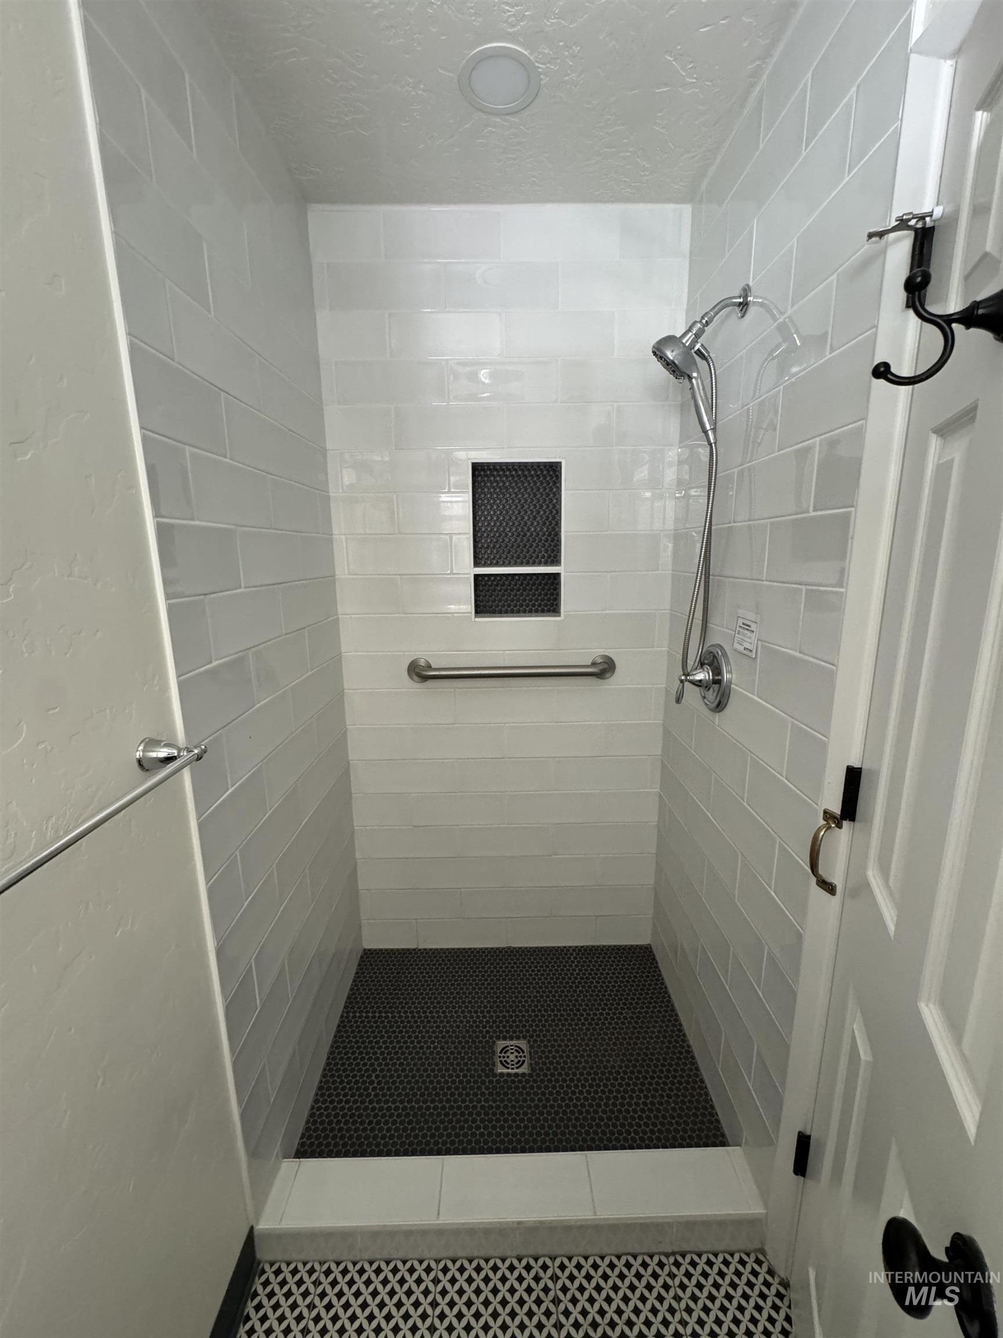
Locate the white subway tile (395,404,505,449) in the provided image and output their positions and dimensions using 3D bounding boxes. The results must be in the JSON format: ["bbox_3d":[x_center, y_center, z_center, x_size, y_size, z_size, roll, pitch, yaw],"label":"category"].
[{"bbox_3d":[-0.159,-0.732,1.641,0.330,0.122,0.010,-1,12,0],"label":"white subway tile"}]

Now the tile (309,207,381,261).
[{"bbox_3d":[-0.431,-1.213,1.518,0.203,0.132,0.010,-1,12,0],"label":"tile"}]

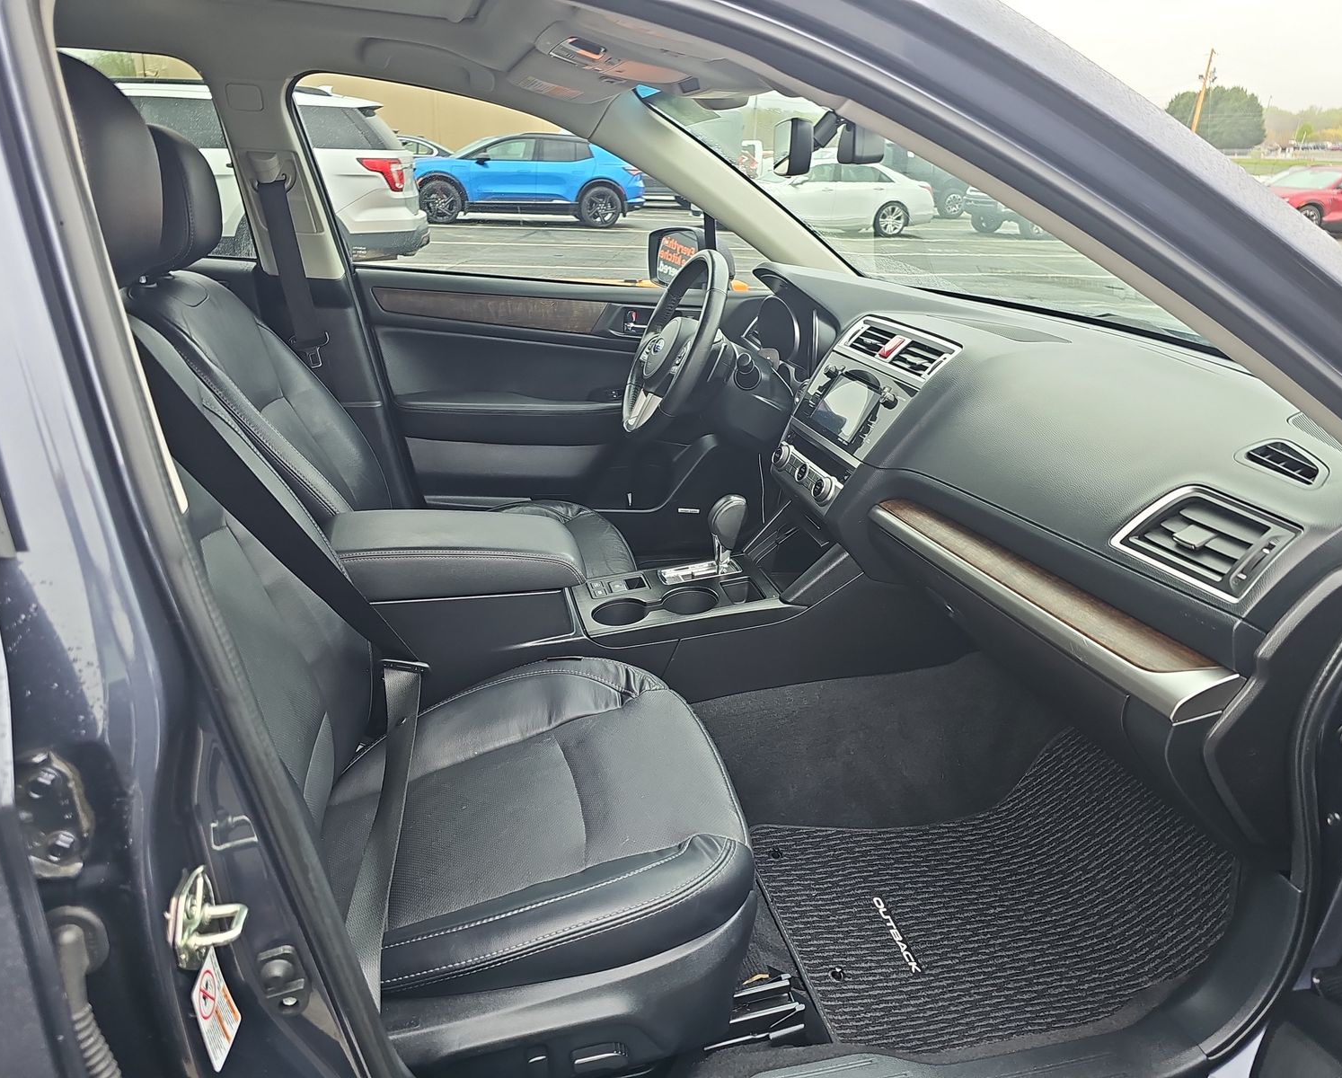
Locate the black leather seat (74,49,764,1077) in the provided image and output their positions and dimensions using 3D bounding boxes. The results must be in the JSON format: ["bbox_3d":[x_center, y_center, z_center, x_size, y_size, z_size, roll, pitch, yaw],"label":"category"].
[{"bbox_3d":[-0.275,0.095,1.089,0.840,1.130,0.530,-4,23,-14],"label":"black leather seat"}]

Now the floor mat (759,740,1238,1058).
[{"bbox_3d":[0.488,0.493,1.507,0.630,0.220,0.470,-4,23,-14],"label":"floor mat"}]

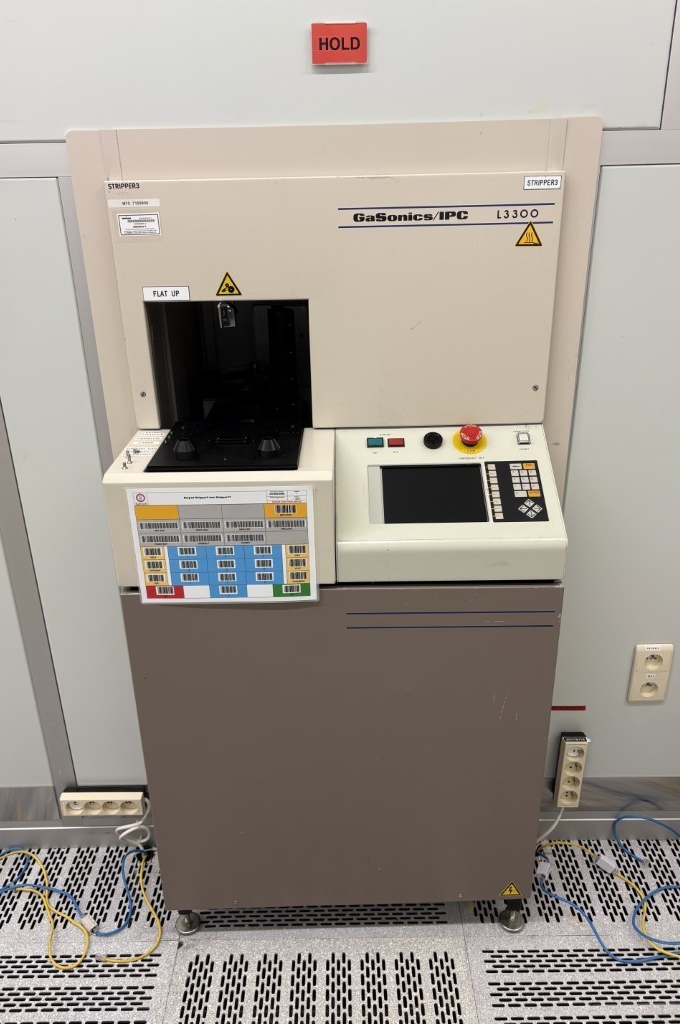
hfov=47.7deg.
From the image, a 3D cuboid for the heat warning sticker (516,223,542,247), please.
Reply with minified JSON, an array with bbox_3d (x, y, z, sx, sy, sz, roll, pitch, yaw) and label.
[{"bbox_3d":[0.324,-0.473,1.310,0.045,0.039,0.002,-1,24,0],"label":"heat warning sticker"}]

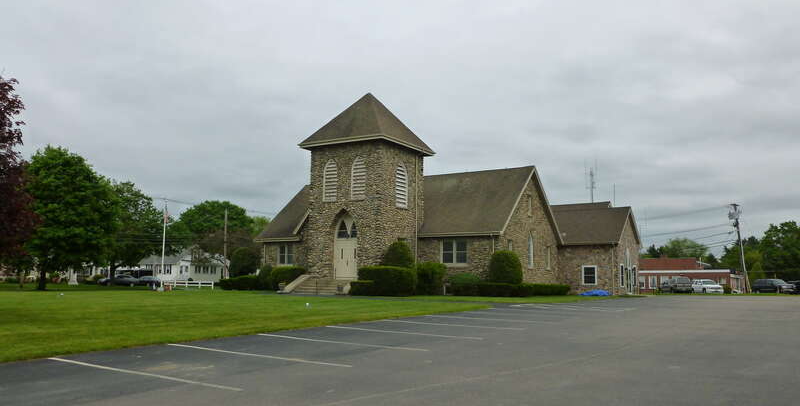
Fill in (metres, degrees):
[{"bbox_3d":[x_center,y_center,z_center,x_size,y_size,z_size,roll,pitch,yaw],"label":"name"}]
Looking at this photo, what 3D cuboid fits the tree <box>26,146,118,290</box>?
[{"bbox_3d":[-23.165,1.001,45.643,6.300,10.240,6.300,4,-8,-27],"label":"tree"}]

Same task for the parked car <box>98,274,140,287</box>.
[{"bbox_3d":[-34.542,9.606,79.576,4.850,1.460,1.830,4,-7,-32],"label":"parked car"}]

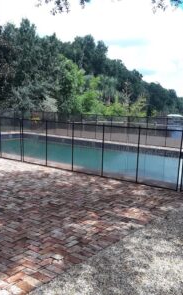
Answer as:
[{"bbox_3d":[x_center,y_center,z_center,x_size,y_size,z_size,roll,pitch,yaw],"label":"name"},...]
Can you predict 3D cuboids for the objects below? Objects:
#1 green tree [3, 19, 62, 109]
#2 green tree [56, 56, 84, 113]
[{"bbox_3d":[-4.800,-6.000,26.000,5.300,8.600,5.000,1,7,0],"label":"green tree"},{"bbox_3d":[-1.850,-5.050,28.000,3.000,5.900,3.000,1,7,0],"label":"green tree"}]

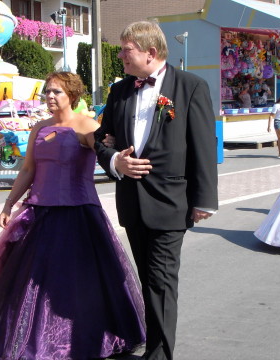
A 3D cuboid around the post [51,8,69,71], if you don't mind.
[{"bbox_3d":[-1.087,-1.107,12.063,0.250,2.559,0.270,5,8,41],"label":"post"}]

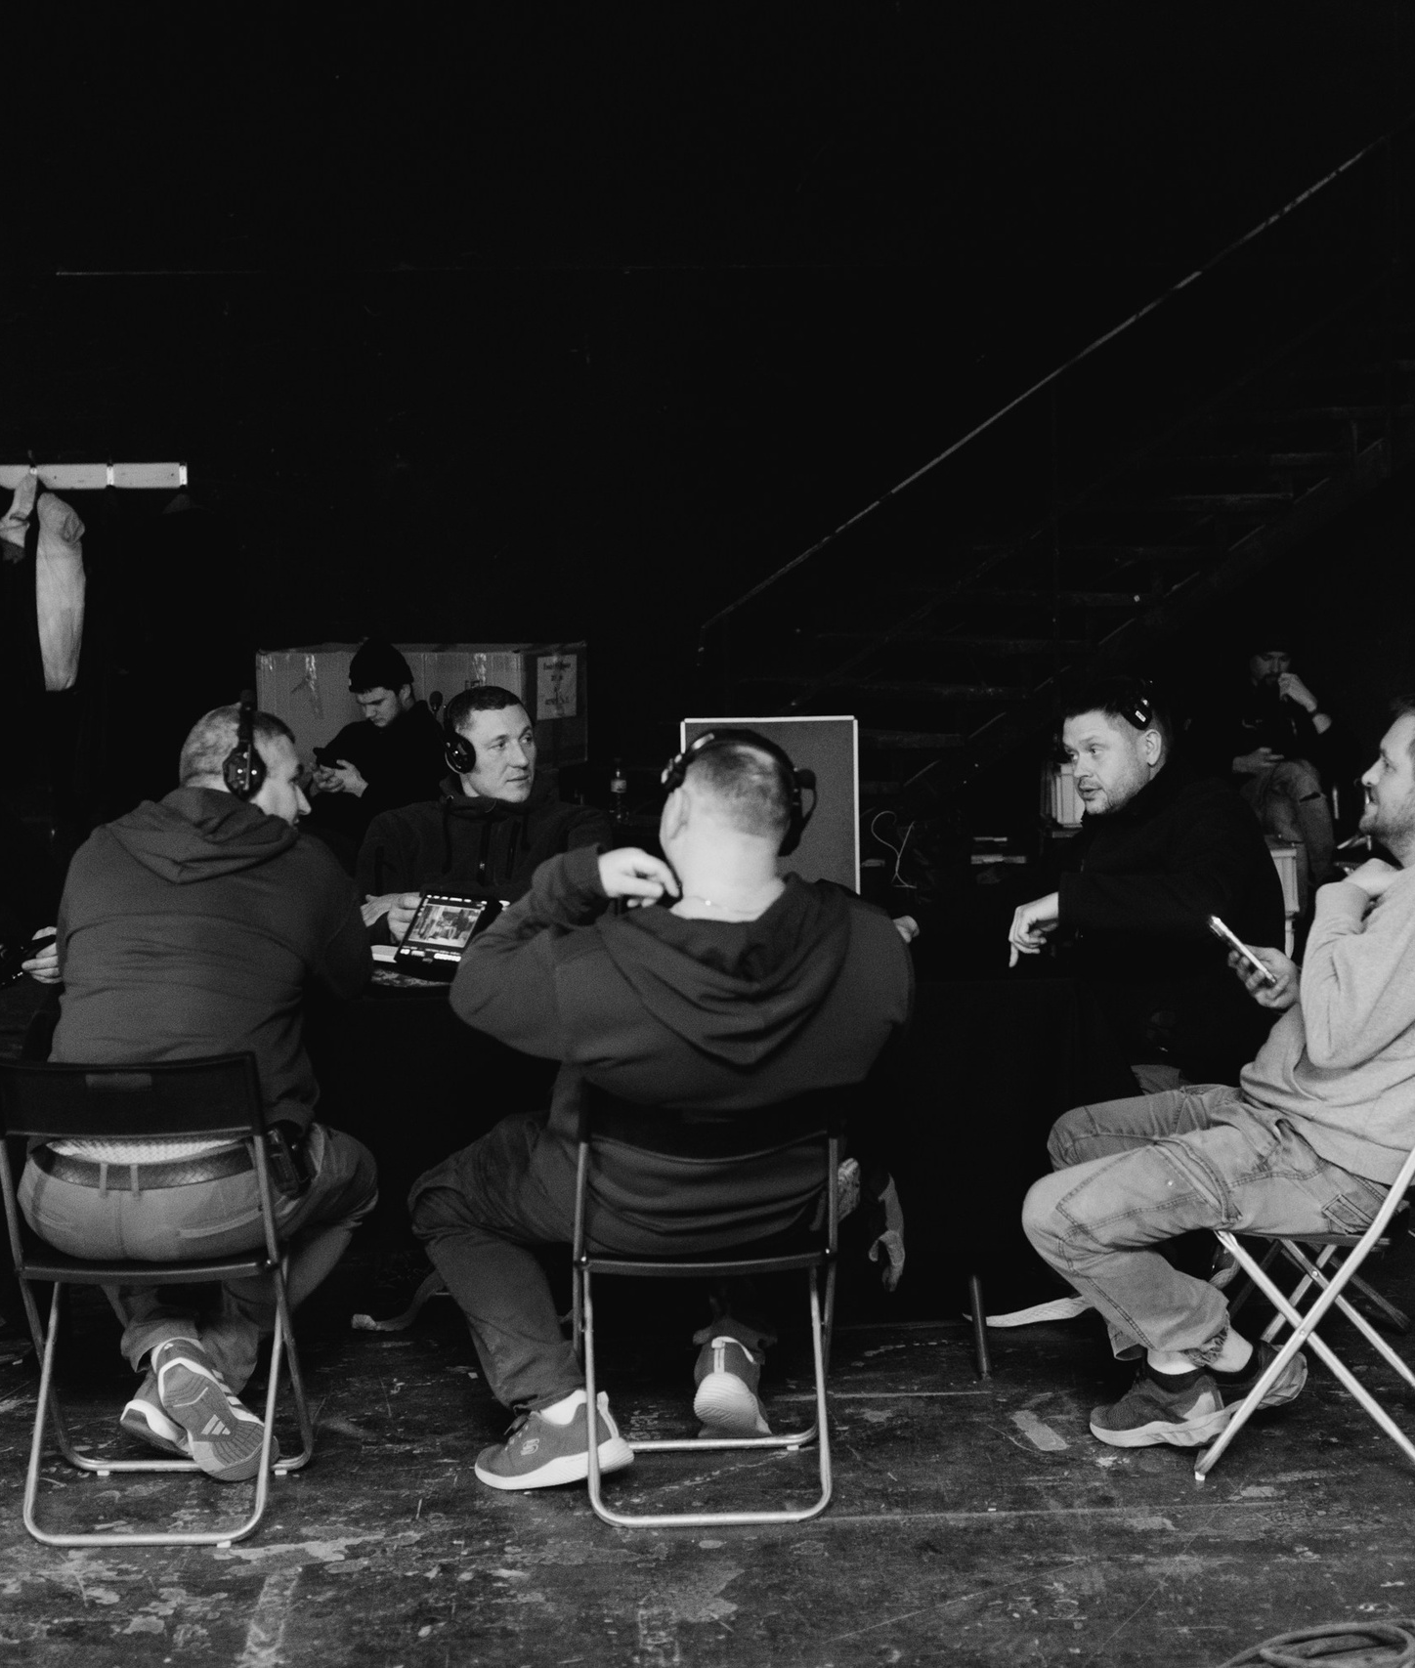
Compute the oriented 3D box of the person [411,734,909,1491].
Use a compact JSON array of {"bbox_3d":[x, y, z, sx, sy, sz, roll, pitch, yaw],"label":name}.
[{"bbox_3d":[-0.094,0.447,4.694,0.800,1.250,0.880,-1,5,-2],"label":"person"}]

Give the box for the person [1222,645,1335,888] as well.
[{"bbox_3d":[2.495,-0.220,12.044,0.630,1.270,0.850,-2,5,-11],"label":"person"}]

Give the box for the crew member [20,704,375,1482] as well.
[{"bbox_3d":[-0.843,0.431,4.732,0.580,1.280,0.860,0,5,5],"label":"crew member"}]

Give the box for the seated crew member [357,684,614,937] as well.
[{"bbox_3d":[-0.473,0.344,6.011,0.580,1.310,0.750,-1,3,-6],"label":"seated crew member"}]

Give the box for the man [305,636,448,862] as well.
[{"bbox_3d":[-1.045,0.090,8.509,0.850,1.330,0.600,-5,7,-44],"label":"man"}]

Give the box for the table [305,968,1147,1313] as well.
[{"bbox_3d":[-0.157,0.646,5.746,1.760,0.745,0.800,-1,3,-4],"label":"table"}]

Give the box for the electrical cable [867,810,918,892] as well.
[{"bbox_3d":[0.452,0.042,6.825,0.125,0.200,0.100,-1,5,0],"label":"electrical cable"}]

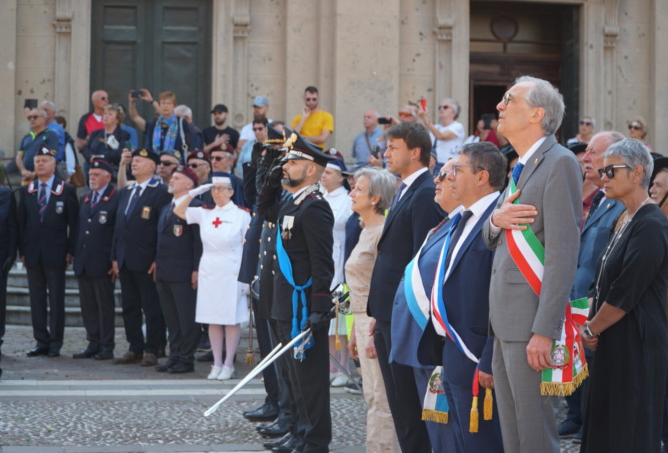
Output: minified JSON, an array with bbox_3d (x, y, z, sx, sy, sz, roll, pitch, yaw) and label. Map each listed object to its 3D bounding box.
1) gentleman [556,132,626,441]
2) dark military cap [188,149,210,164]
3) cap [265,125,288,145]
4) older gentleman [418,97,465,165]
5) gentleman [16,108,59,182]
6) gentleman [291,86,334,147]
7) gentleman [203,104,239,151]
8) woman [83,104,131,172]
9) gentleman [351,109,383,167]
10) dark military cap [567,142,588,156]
[{"bbox_3d":[1.346,0.405,8.335,0.400,1.750,0.520,-2,3,-35],"label":"gentleman"},{"bbox_3d":[-1.185,-0.597,14.700,0.240,0.130,0.260,1,2,38],"label":"dark military cap"},{"bbox_3d":[-0.322,-0.565,10.800,0.310,0.170,0.270,-1,2,-22],"label":"cap"},{"bbox_3d":[1.208,-0.596,18.527,0.580,1.670,0.500,-2,3,-45],"label":"older gentleman"},{"bbox_3d":[-3.372,-0.493,18.934,0.520,1.700,0.380,1,3,30],"label":"gentleman"},{"bbox_3d":[-0.251,-0.745,19.435,0.530,1.780,0.380,0,2,6],"label":"gentleman"},{"bbox_3d":[-1.305,-0.543,19.134,0.500,1.720,0.360,0,2,9],"label":"gentleman"},{"bbox_3d":[-2.478,-0.534,18.326,0.500,1.620,0.370,1,2,32],"label":"woman"},{"bbox_3d":[0.426,-0.515,19.427,0.500,1.680,0.340,1,2,35],"label":"gentleman"},{"bbox_3d":[1.465,-0.430,9.602,0.270,0.110,0.240,-1,3,-30],"label":"dark military cap"}]

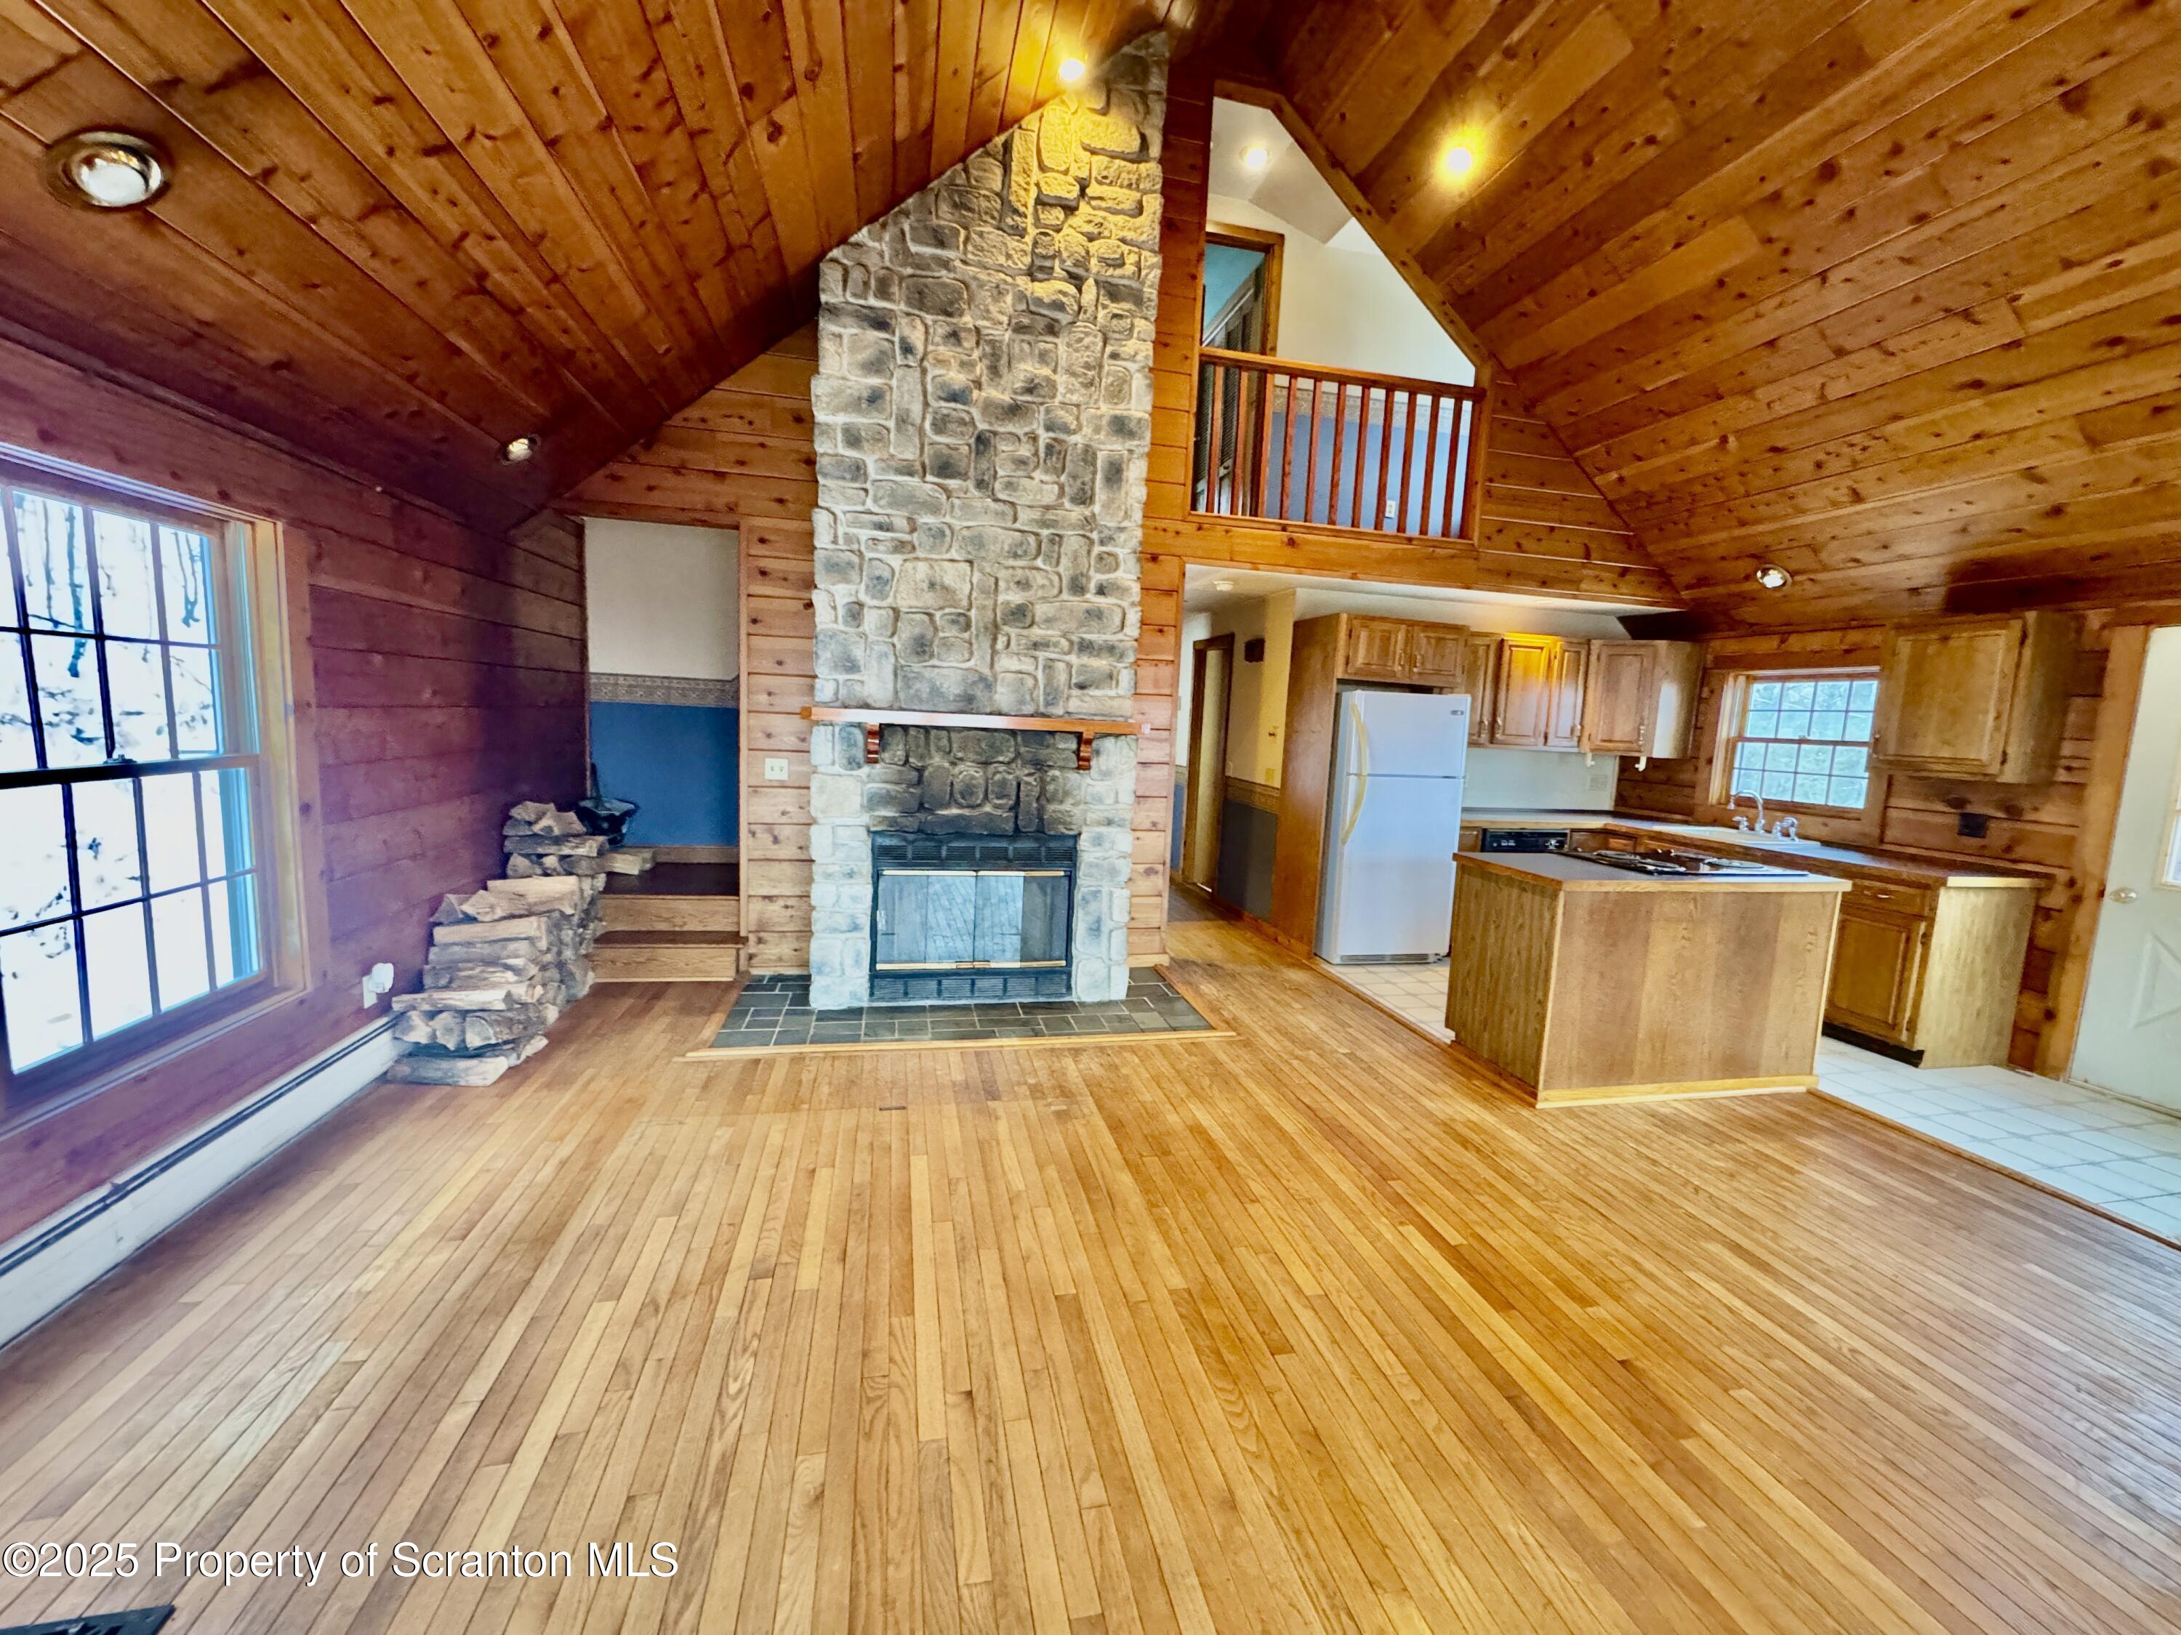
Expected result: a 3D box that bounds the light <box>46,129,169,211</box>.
[{"bbox_3d":[-2.026,-1.340,1.812,0.205,0.060,0.205,-37,12,-5],"label":"light"}]

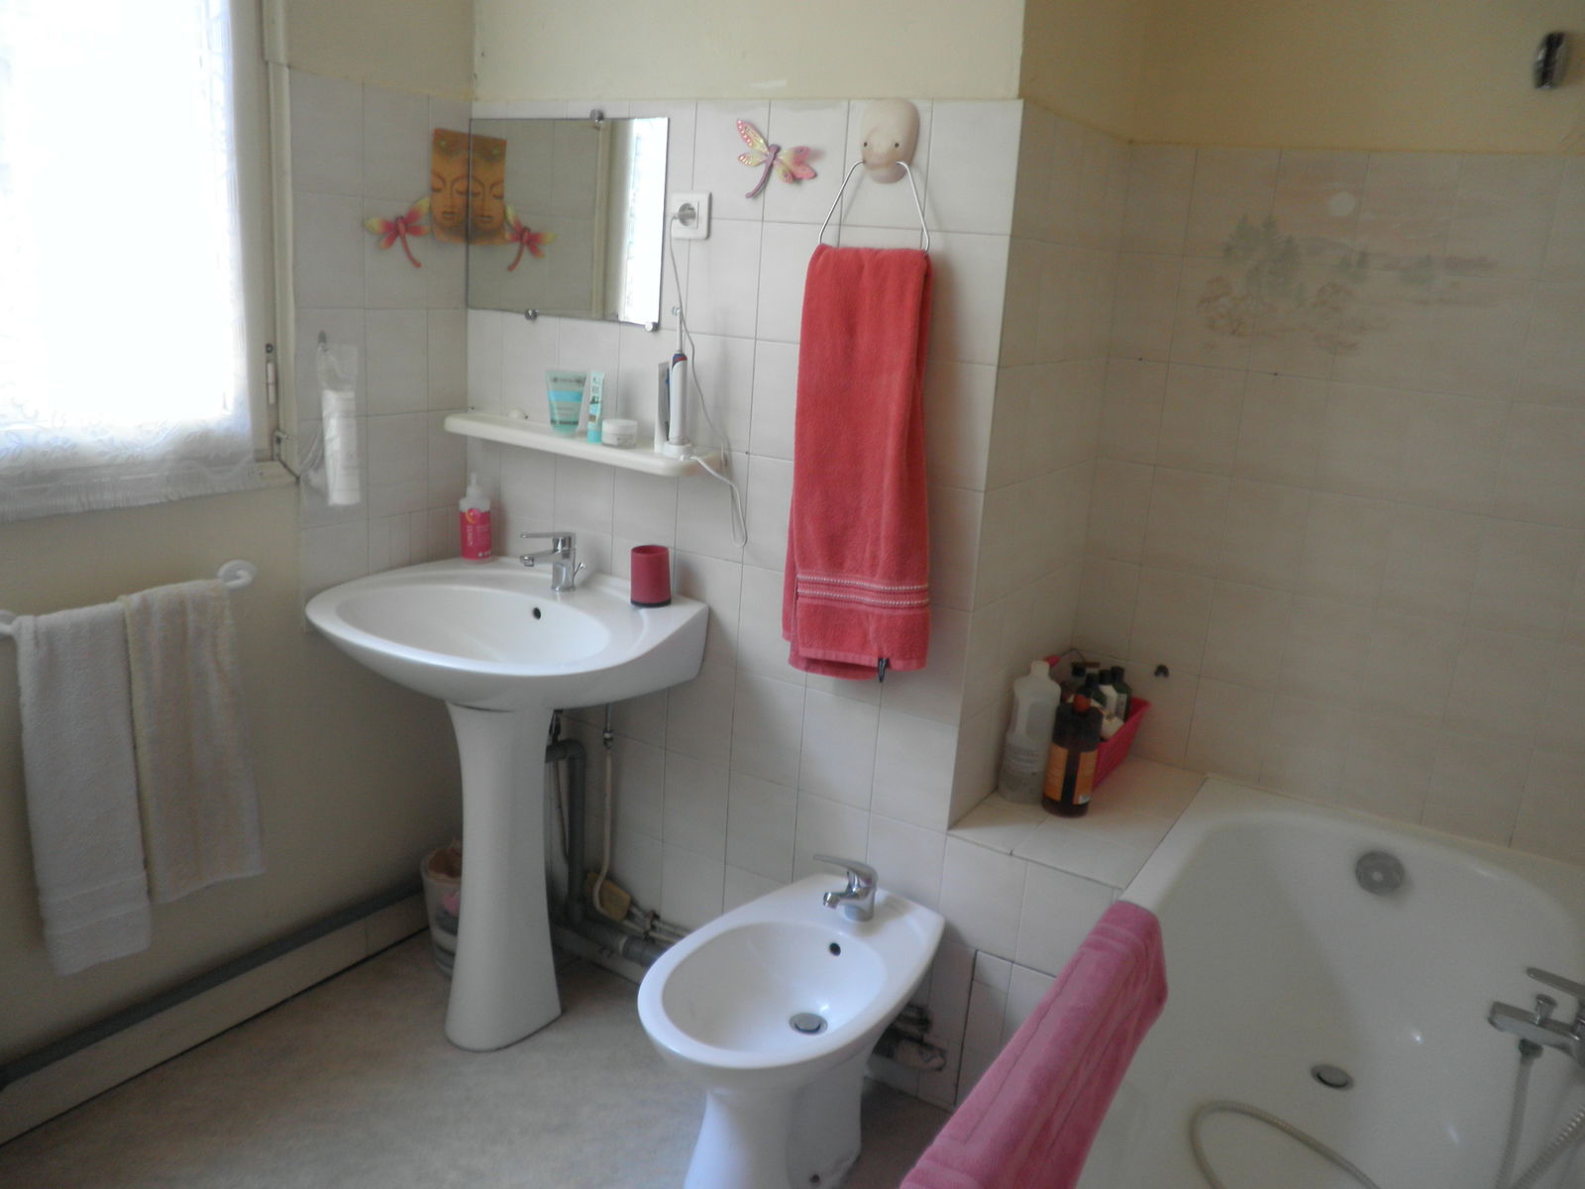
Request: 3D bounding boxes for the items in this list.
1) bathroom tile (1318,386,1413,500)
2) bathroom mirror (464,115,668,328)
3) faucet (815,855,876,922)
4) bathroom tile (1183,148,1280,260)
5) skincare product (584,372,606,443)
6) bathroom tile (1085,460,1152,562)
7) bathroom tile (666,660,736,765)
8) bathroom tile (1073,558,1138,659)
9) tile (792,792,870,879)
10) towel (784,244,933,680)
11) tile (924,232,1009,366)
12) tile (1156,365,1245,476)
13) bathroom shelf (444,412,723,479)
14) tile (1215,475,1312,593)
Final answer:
[{"bbox_3d":[1.016,-0.270,2.105,0.150,0.200,0.010,13,18,31],"label":"bathroom tile"},{"bbox_3d":[-0.437,-0.704,2.227,0.490,0.365,0.010,12,17,29],"label":"bathroom mirror"},{"bbox_3d":[0.087,0.501,2.036,0.147,0.148,0.048,-11,21,-43],"label":"faucet"},{"bbox_3d":[0.797,-0.709,2.156,0.150,0.200,0.010,13,18,31],"label":"bathroom tile"},{"bbox_3d":[-0.367,-0.350,2.223,0.033,0.128,0.028,10,16,21],"label":"skincare product"},{"bbox_3d":[0.652,-0.168,2.377,0.122,0.200,0.010,13,18,31],"label":"bathroom tile"},{"bbox_3d":[-0.175,0.224,2.316,0.150,0.200,0.010,12,17,28],"label":"bathroom tile"},{"bbox_3d":[0.657,0.025,2.502,0.116,0.201,0.010,12,17,28],"label":"bathroom tile"},{"bbox_3d":[0.071,0.470,2.198,0.149,0.200,0.010,12,17,29],"label":"tile"},{"bbox_3d":[0.115,-0.210,1.954,0.262,0.692,0.075,12,17,28],"label":"towel"},{"bbox_3d":[0.265,-0.465,1.861,0.149,0.200,0.010,12,17,29],"label":"tile"},{"bbox_3d":[0.775,-0.331,2.256,0.150,0.200,0.010,13,18,31],"label":"tile"},{"bbox_3d":[-0.406,-0.285,2.223,0.578,0.034,0.136,13,18,28],"label":"bathroom shelf"},{"bbox_3d":[0.891,-0.111,2.249,0.149,0.201,0.010,13,18,29],"label":"tile"}]

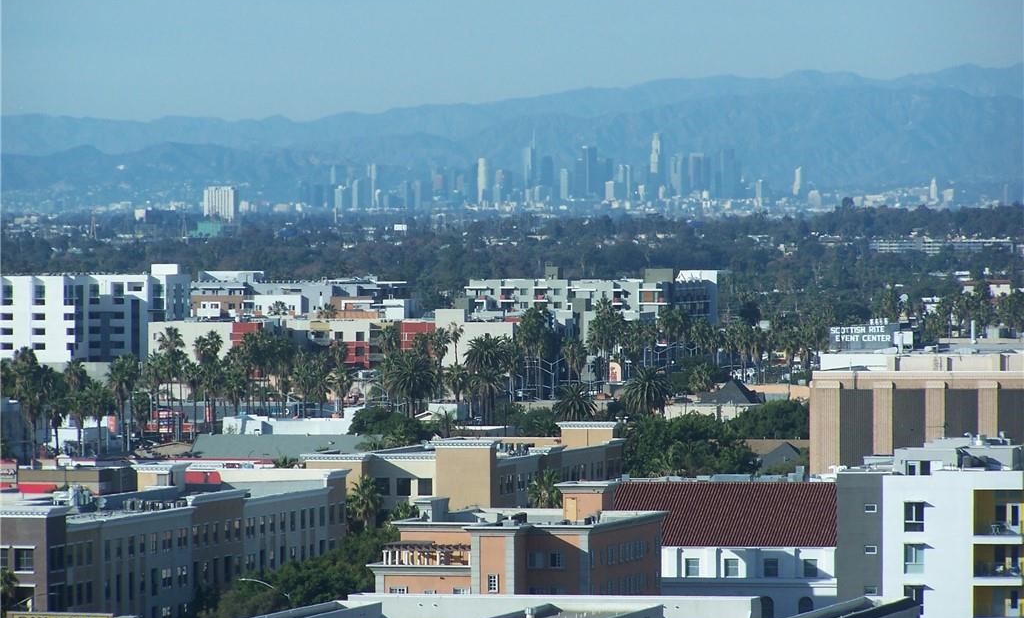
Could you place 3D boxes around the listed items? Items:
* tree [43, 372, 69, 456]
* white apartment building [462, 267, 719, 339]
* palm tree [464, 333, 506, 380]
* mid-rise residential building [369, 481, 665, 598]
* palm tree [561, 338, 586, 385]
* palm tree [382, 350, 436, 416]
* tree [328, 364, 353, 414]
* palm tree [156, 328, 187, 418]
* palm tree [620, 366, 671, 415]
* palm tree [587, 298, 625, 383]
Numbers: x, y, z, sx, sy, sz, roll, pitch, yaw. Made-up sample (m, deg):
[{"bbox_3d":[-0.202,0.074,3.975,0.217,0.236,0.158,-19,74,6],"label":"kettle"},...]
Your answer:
[{"bbox_3d":[-69.138,16.469,1200.598,3.938,14.011,3.938,0,1,0],"label":"tree"},{"bbox_3d":[17.048,3.412,1763.515,46.183,25.000,52.000,0,1,12],"label":"white apartment building"},{"bbox_3d":[-4.630,11.990,1384.940,7.340,15.420,7.340,0,1,0],"label":"palm tree"},{"bbox_3d":[0.382,22.817,691.220,18.811,15.000,36.659,0,1,12],"label":"mid-rise residential building"},{"bbox_3d":[12.174,12.180,1569.284,5.147,12.683,5.147,0,1,0],"label":"palm tree"},{"bbox_3d":[-16.160,13.970,1250.100,8.510,15.170,8.510,0,1,0],"label":"palm tree"},{"bbox_3d":[-29.829,15.279,1378.842,4.174,11.603,4.174,0,1,12],"label":"tree"},{"bbox_3d":[-55.400,12.010,1290.120,4.880,18.000,4.880,0,1,0],"label":"palm tree"},{"bbox_3d":[21.050,15.230,1250.090,7.880,12.640,7.880,0,1,0],"label":"palm tree"},{"bbox_3d":[18.350,7.630,1555.870,7.460,19.780,7.460,0,1,0],"label":"palm tree"}]

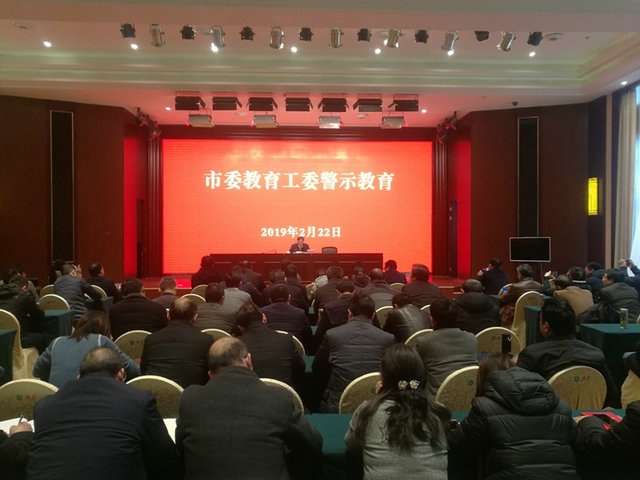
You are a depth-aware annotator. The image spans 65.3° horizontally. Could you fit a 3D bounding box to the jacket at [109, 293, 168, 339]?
[{"bbox_3d":[-1.550,0.795,4.350,0.530,0.680,0.420,0,1,-3],"label":"jacket"}]

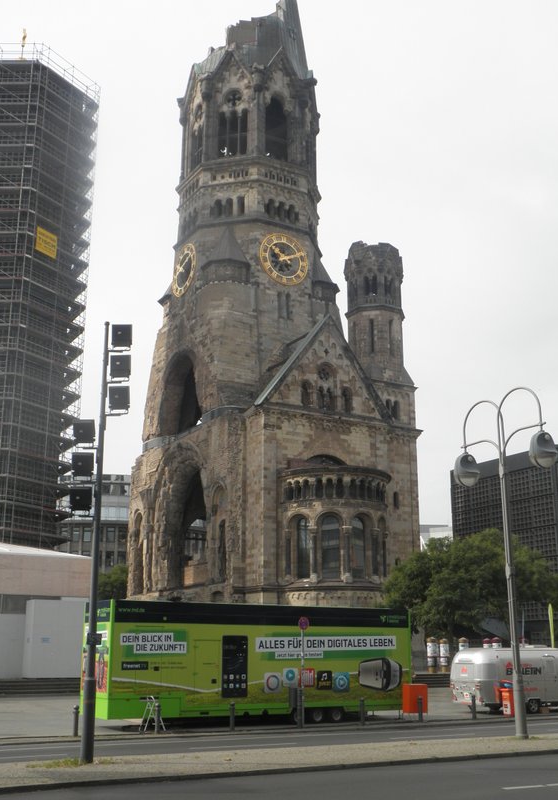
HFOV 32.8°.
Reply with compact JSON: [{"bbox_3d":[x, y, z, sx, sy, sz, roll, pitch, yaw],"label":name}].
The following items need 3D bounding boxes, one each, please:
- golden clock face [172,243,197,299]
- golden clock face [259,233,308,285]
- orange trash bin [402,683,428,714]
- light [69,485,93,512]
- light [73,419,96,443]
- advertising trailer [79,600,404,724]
[{"bbox_3d":[-8.185,-11.146,81.674,0.300,4.720,4.720,9,-18,-29],"label":"golden clock face"},{"bbox_3d":[0.483,-11.777,79.533,4.720,4.720,0.300,9,-18,-29],"label":"golden clock face"},{"bbox_3d":[5.031,11.032,34.925,0.740,1.050,0.650,9,-18,-29],"label":"orange trash bin"},{"bbox_3d":[-4.460,2.240,21.373,0.500,0.550,0.350,0,-15,0],"label":"light"},{"bbox_3d":[-4.473,0.724,21.790,0.500,0.550,0.350,0,-15,0],"label":"light"},{"bbox_3d":[-0.805,9.558,34.377,12.200,4.000,2.550,9,-18,-29],"label":"advertising trailer"}]

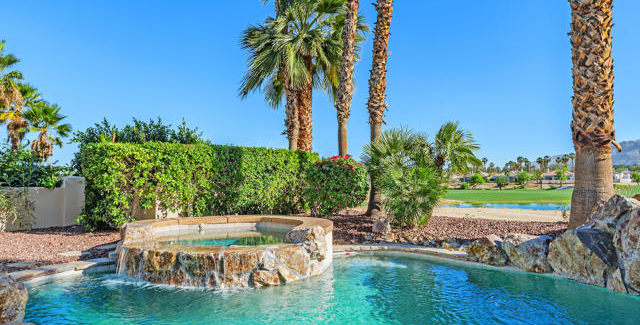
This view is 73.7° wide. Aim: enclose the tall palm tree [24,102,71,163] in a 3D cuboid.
[{"bbox_3d":[-19.229,-0.970,30.053,3.400,6.650,3.400,0,-2,0],"label":"tall palm tree"}]

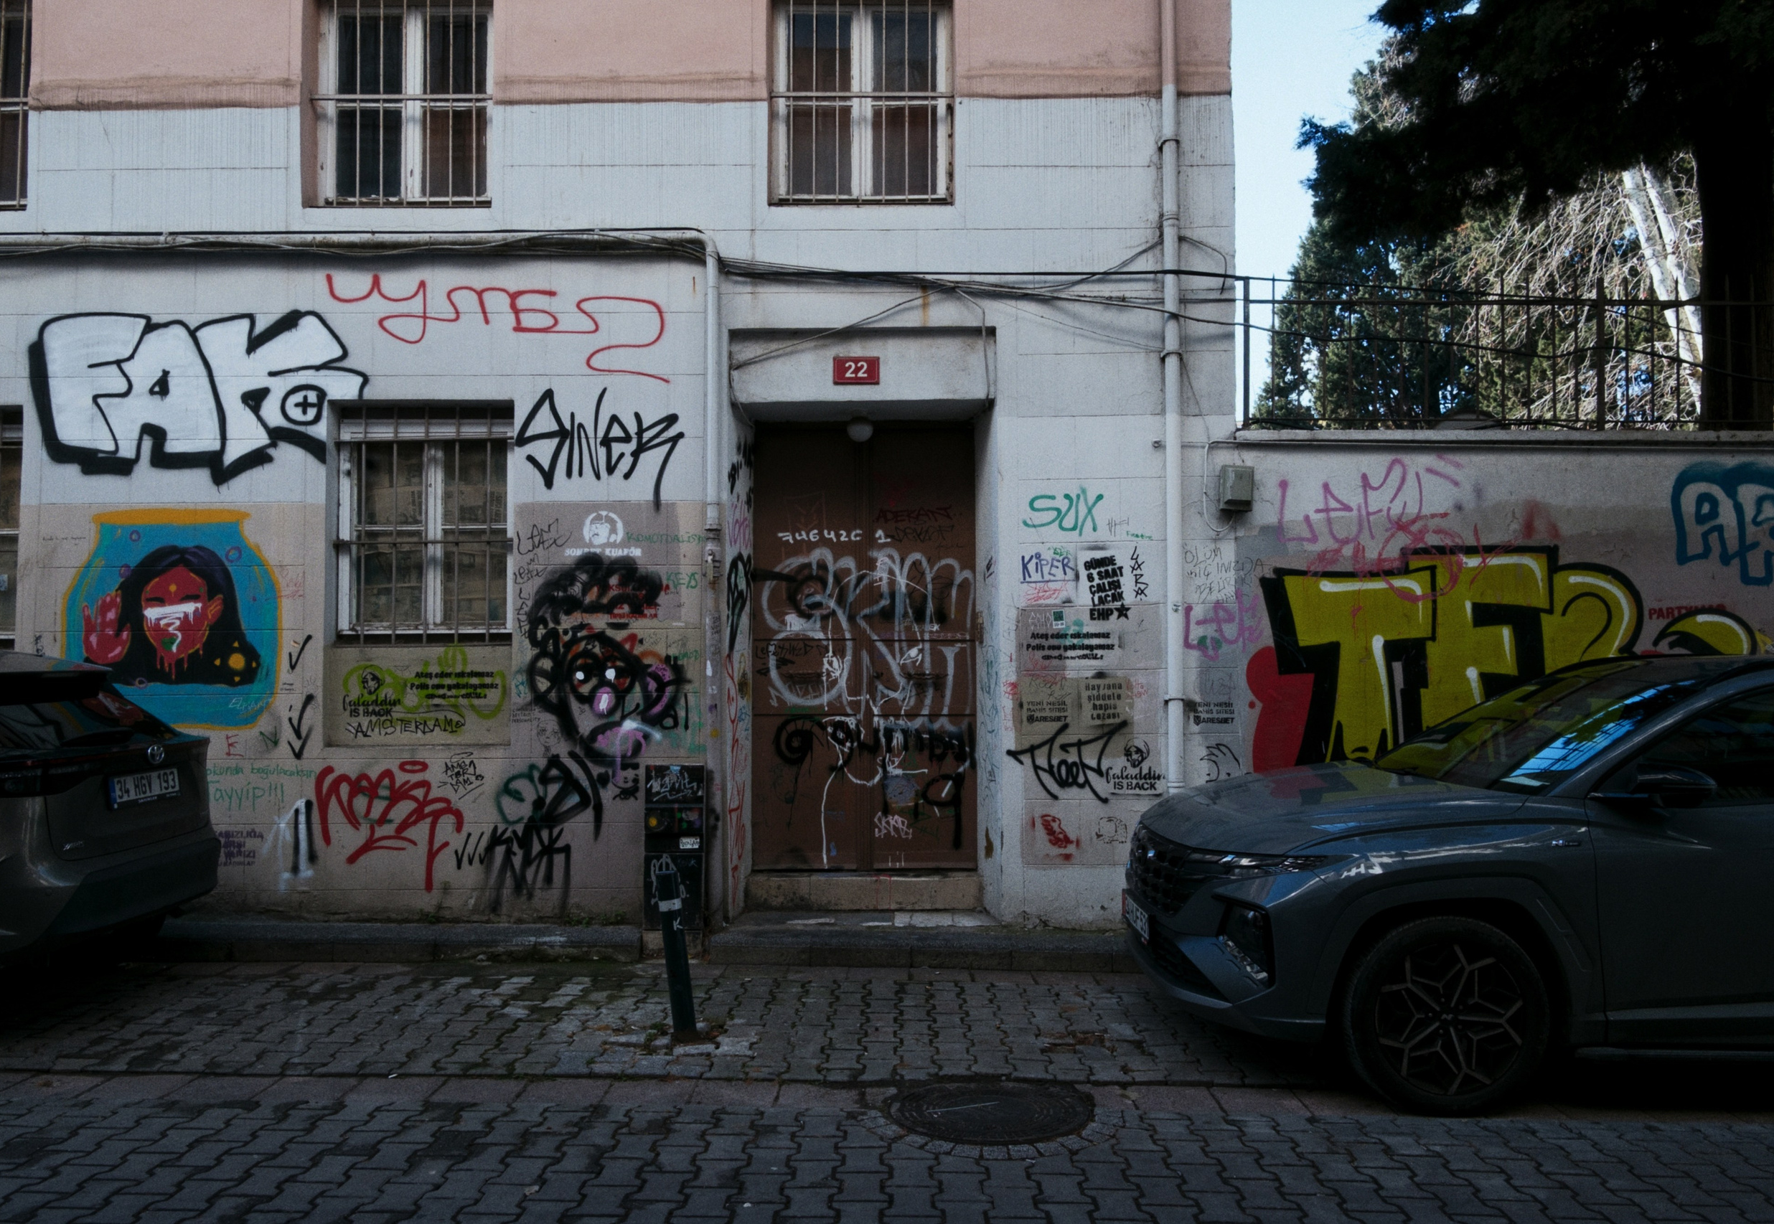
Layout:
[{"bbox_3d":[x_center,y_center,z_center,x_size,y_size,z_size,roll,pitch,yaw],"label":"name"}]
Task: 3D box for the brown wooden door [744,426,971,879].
[{"bbox_3d":[-0.135,0.206,7.100,1.300,2.570,0.080,0,-2,0],"label":"brown wooden door"}]

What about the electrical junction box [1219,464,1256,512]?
[{"bbox_3d":[1.831,-0.645,6.400,0.163,0.228,0.090,3,-2,1],"label":"electrical junction box"}]

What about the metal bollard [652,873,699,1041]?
[{"bbox_3d":[-0.864,1.401,5.020,0.092,0.690,0.092,-7,-1,0],"label":"metal bollard"}]

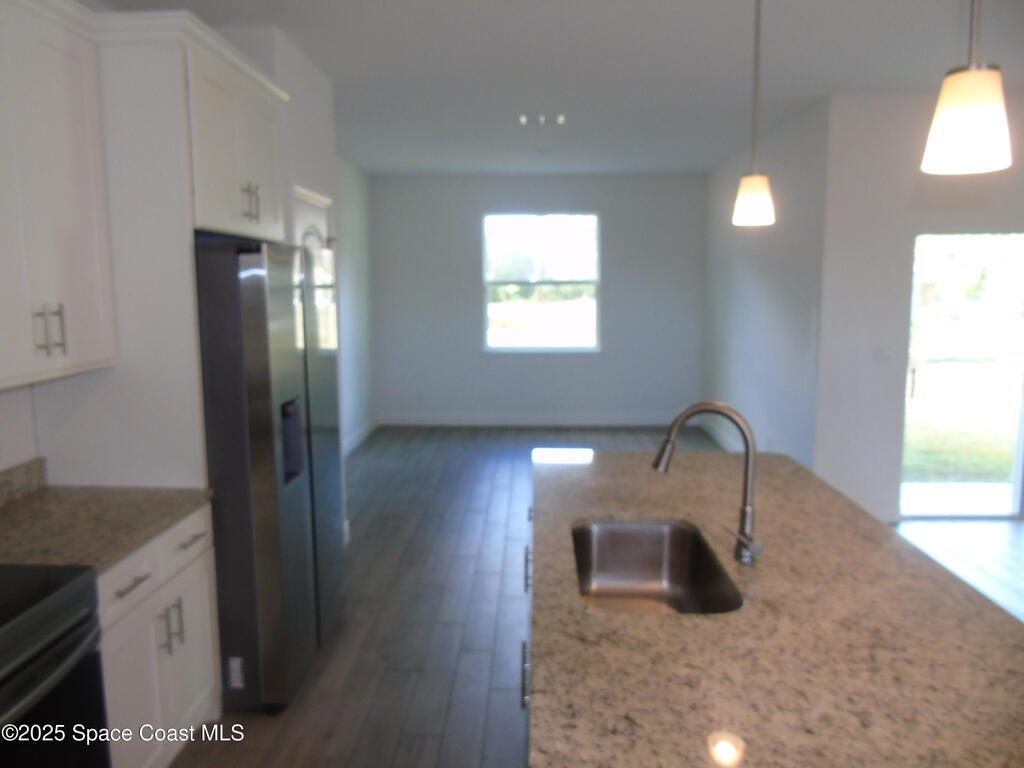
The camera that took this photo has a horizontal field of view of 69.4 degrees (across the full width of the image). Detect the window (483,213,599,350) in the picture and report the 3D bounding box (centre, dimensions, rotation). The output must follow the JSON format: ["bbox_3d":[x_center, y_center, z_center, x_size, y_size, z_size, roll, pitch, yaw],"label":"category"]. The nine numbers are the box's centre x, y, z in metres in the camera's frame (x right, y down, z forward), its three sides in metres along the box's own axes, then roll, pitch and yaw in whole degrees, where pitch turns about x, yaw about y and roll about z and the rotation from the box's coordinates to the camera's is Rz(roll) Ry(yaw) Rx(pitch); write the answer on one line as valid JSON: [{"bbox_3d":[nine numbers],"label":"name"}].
[{"bbox_3d":[0.342,-1.180,8.573,1.355,1.585,0.120,0,7,2],"label":"window"}]

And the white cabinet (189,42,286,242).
[{"bbox_3d":[-1.398,-0.922,3.031,0.625,0.640,0.950,0,7,2],"label":"white cabinet"}]

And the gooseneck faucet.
[{"bbox_3d":[0.502,0.261,1.897,0.272,0.422,0.090,0,7,2],"label":"gooseneck faucet"}]

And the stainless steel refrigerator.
[{"bbox_3d":[-1.262,0.328,3.195,0.825,1.778,0.910,0,7,2],"label":"stainless steel refrigerator"}]

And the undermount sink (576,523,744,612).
[{"bbox_3d":[0.353,0.570,1.952,0.375,0.215,0.670,0,7,2],"label":"undermount sink"}]

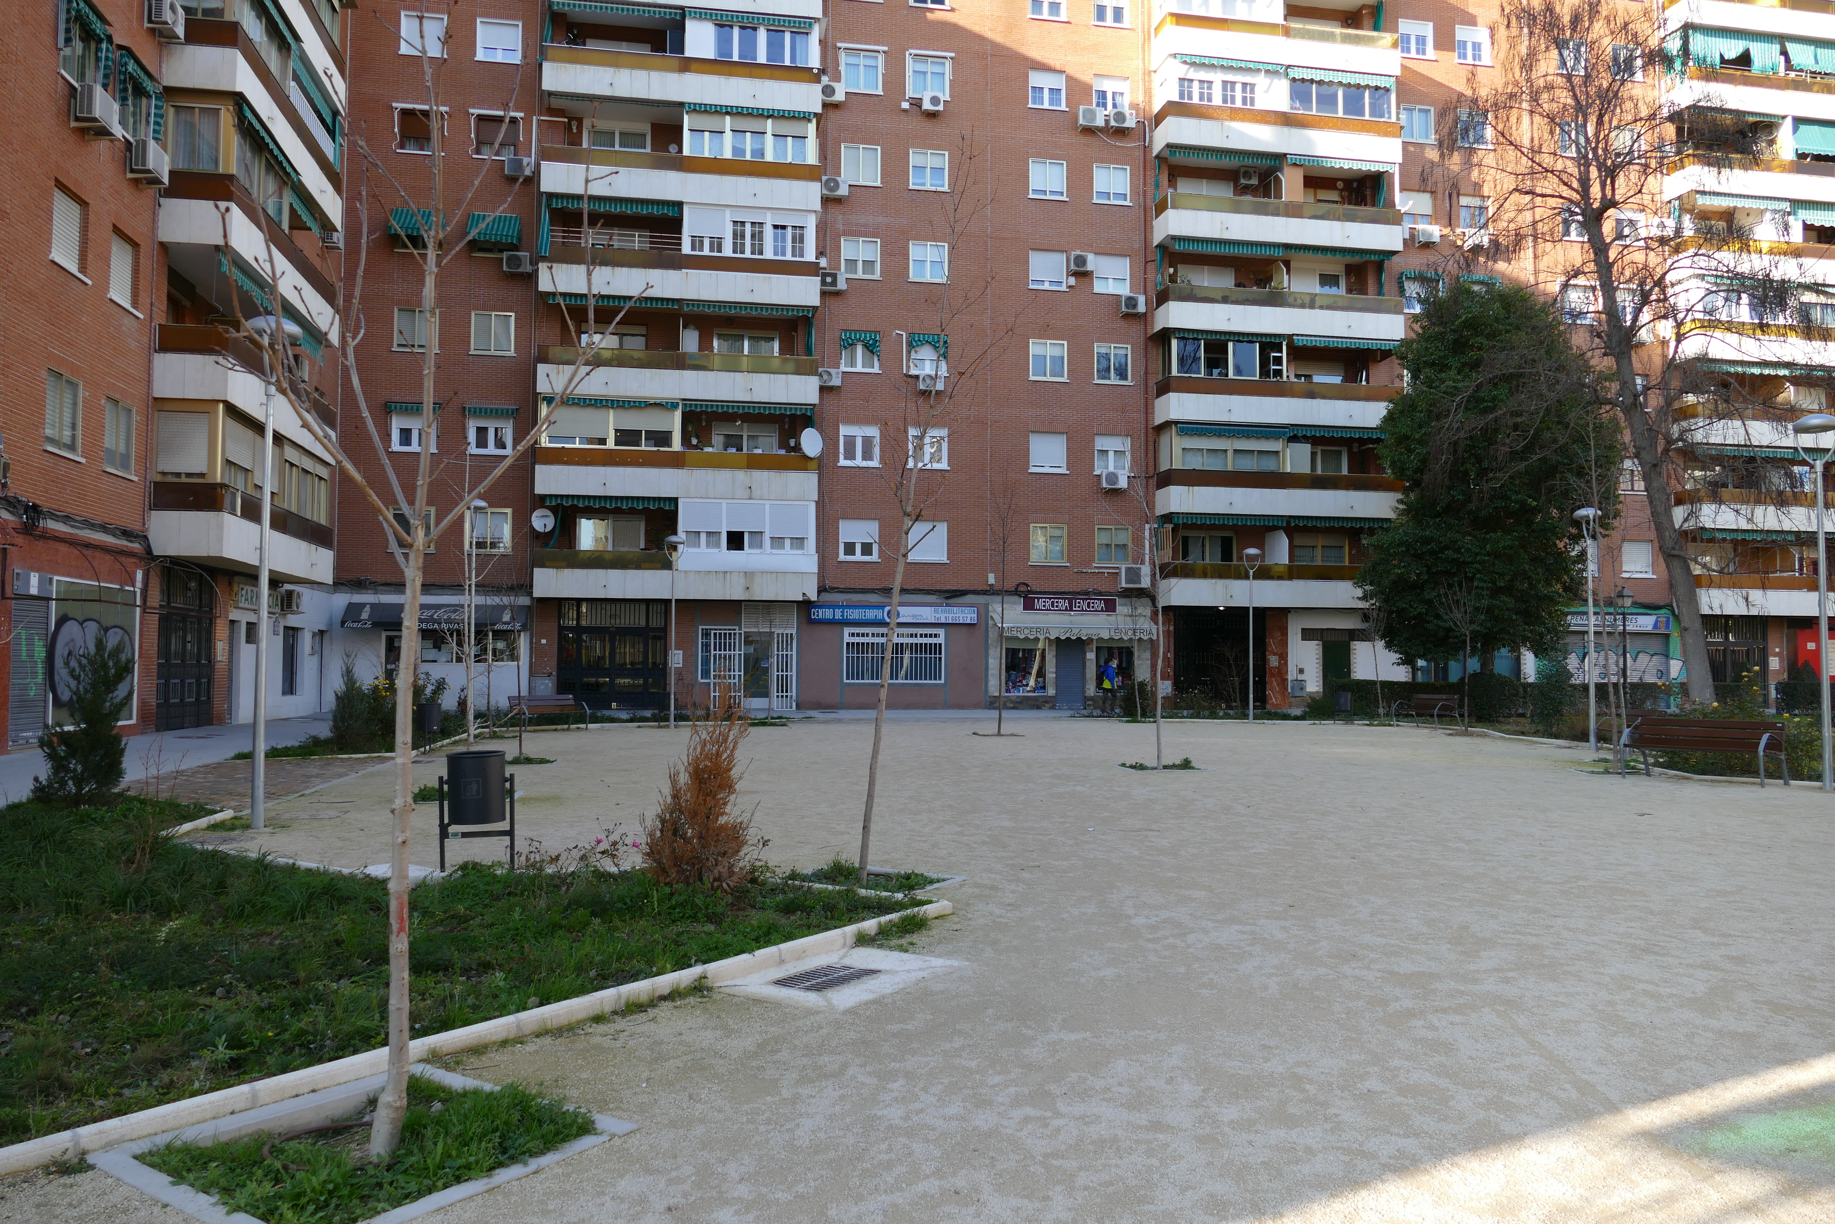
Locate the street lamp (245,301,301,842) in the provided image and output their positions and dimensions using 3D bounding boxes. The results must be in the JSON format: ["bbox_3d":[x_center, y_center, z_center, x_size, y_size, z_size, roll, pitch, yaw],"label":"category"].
[{"bbox_3d":[-5.905,-0.375,11.528,0.480,4.650,0.480,1,-3,-11],"label":"street lamp"}]

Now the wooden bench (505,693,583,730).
[{"bbox_3d":[-8.152,2.234,28.159,0.680,0.800,1.750,-2,-4,38],"label":"wooden bench"}]

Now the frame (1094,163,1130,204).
[{"bbox_3d":[6.210,-13.565,40.541,1.260,1.260,0.140,1,-3,-11],"label":"frame"}]

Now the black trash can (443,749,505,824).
[{"bbox_3d":[-2.899,1.153,8.361,0.381,0.450,0.381,1,-3,-15],"label":"black trash can"}]

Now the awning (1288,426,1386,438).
[{"bbox_3d":[13.299,-5.600,40.127,3.515,0.309,0.350,1,-3,-11],"label":"awning"}]

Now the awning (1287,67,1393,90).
[{"bbox_3d":[13.570,-17.089,40.756,3.750,0.450,0.420,1,-3,-11],"label":"awning"}]

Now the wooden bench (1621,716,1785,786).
[{"bbox_3d":[9.885,1.746,16.035,0.630,0.780,1.770,2,-3,-34],"label":"wooden bench"}]

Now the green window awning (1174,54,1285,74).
[{"bbox_3d":[9.736,-17.042,39.672,3.740,0.271,0.400,1,-3,-11],"label":"green window awning"}]

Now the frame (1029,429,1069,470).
[{"bbox_3d":[4.094,-4.975,39.764,1.254,1.238,0.150,1,-3,-11],"label":"frame"}]

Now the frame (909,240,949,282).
[{"bbox_3d":[0.348,-10.690,38.914,1.205,1.210,0.140,1,-3,-11],"label":"frame"}]

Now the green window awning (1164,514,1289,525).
[{"bbox_3d":[9.568,-2.783,38.993,3.719,0.301,0.250,1,-3,-11],"label":"green window awning"}]

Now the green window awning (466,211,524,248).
[{"bbox_3d":[-12.148,-11.014,36.636,1.420,1.030,0.660,1,-3,-11],"label":"green window awning"}]

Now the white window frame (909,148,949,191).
[{"bbox_3d":[0.349,-13.516,39.035,1.208,1.238,0.140,1,-3,-11],"label":"white window frame"}]

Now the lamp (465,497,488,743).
[{"bbox_3d":[-7.790,0.143,22.451,0.430,4.298,0.430,1,-3,-11],"label":"lamp"}]

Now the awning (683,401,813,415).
[{"bbox_3d":[-4.820,-5.792,36.439,3.704,0.258,0.250,1,-3,-11],"label":"awning"}]

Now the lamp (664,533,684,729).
[{"bbox_3d":[-5.346,0.436,27.921,0.470,4.250,0.470,1,-3,-11],"label":"lamp"}]

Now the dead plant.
[{"bbox_3d":[-1.319,1.086,7.907,0.760,1.220,0.740,1,-3,-11],"label":"dead plant"}]

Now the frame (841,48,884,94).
[{"bbox_3d":[-1.688,-16.563,39.156,1.289,1.325,0.150,1,-3,-11],"label":"frame"}]

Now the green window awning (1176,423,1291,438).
[{"bbox_3d":[9.516,-5.429,38.542,3.586,0.305,0.300,1,-3,-11],"label":"green window awning"}]

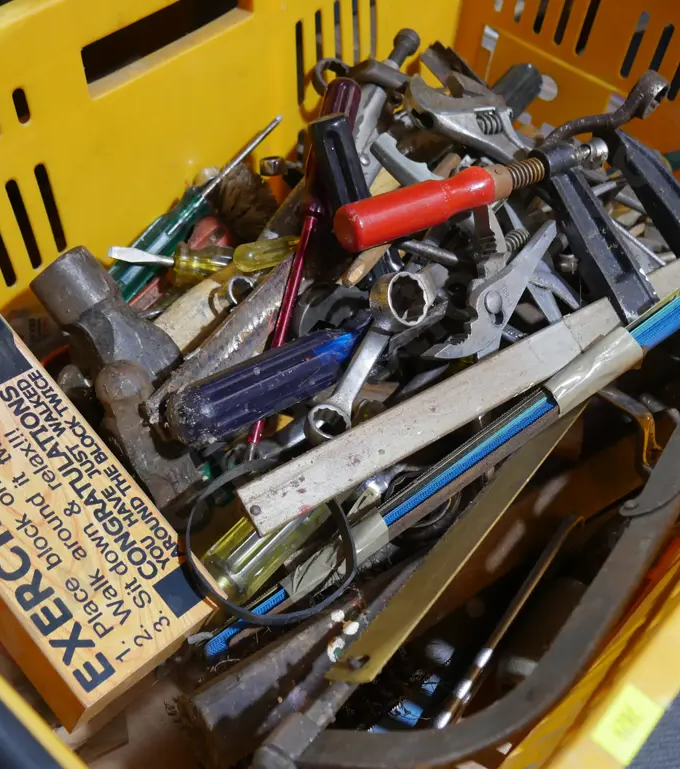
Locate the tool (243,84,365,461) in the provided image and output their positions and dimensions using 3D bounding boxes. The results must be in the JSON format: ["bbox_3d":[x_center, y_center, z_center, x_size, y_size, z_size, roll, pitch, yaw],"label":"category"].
[{"bbox_3d":[-0.024,-0.068,0.533,0.022,0.022,0.238,12,76,6],"label":"tool"}]

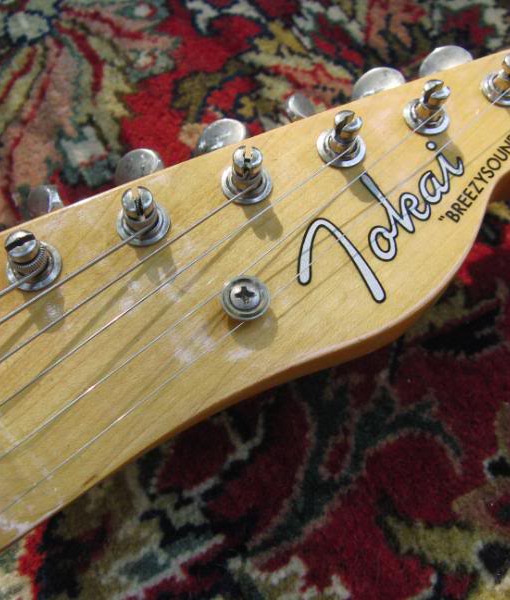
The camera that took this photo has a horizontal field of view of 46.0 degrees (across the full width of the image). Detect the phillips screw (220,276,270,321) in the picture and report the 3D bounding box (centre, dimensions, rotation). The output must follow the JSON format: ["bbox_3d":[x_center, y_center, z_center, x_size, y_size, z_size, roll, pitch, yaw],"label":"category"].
[{"bbox_3d":[-0.002,0.000,0.122,0.010,0.004,0.010,2,65,-3],"label":"phillips screw"}]

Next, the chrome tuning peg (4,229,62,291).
[{"bbox_3d":[-0.044,-0.009,0.118,0.011,0.009,0.011,1,63,-3],"label":"chrome tuning peg"}]

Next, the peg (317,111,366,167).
[{"bbox_3d":[0.020,-0.037,0.136,0.011,0.009,0.011,1,63,-3],"label":"peg"}]

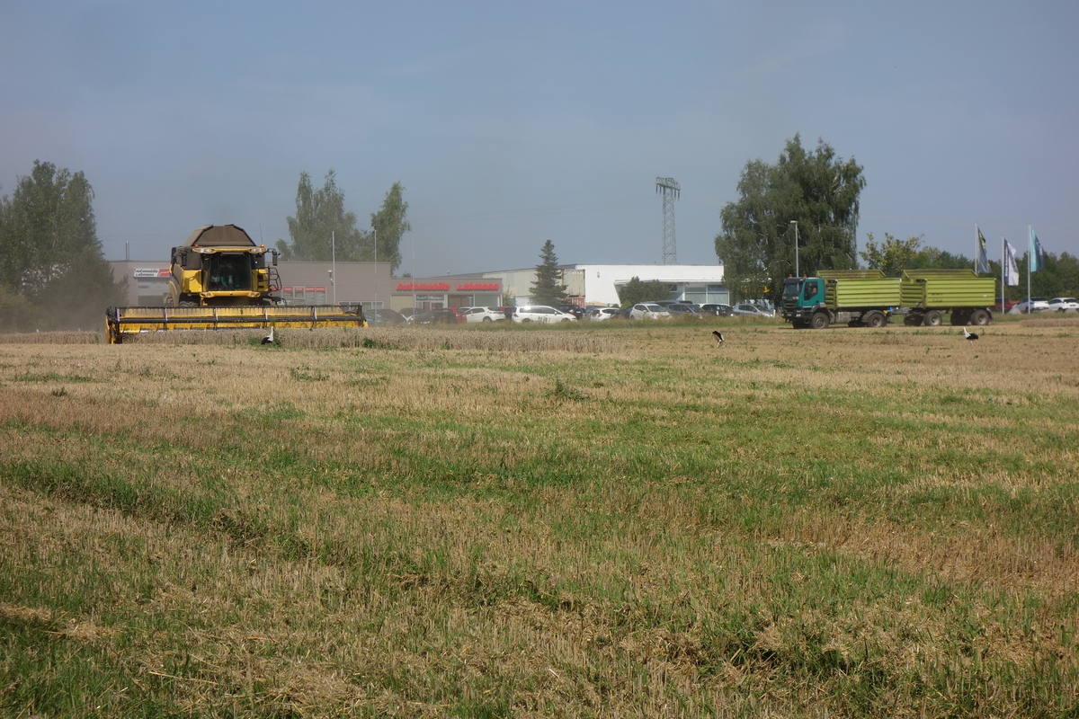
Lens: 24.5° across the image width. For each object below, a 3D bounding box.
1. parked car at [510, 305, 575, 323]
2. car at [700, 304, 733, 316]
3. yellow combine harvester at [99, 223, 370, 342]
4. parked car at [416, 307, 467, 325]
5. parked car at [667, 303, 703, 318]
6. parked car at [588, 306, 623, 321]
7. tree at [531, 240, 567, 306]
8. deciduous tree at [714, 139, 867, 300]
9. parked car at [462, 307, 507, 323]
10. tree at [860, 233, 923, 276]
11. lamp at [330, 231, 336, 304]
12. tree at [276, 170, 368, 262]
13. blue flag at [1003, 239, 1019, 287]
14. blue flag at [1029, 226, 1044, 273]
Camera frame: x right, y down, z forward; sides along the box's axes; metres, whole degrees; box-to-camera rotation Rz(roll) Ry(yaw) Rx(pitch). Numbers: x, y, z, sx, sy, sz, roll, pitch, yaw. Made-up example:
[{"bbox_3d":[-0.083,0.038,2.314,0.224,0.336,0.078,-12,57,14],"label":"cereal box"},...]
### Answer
[{"bbox_3d":[0.367,-3.061,179.000,4.760,1.550,1.800,-1,1,-13],"label":"parked car"},{"bbox_3d":[13.204,-3.376,187.000,1.780,1.520,4.100,-2,2,-40],"label":"car"},{"bbox_3d":[-12.200,-2.950,95.400,9.600,4.700,10.300,-1,1,-13],"label":"yellow combine harvester"},{"bbox_3d":[-7.062,-2.901,177.000,4.200,1.470,1.760,-2,2,-38],"label":"parked car"},{"bbox_3d":[12.398,-3.839,206.000,1.790,1.540,4.250,-1,2,-41],"label":"parked car"},{"bbox_3d":[6.164,-3.421,203.000,4.150,1.480,1.750,-1,2,-37],"label":"parked car"},{"bbox_3d":[0.859,-6.823,216.000,3.150,7.200,3.150,0,1,0],"label":"tree"},{"bbox_3d":[23.146,-11.894,232.000,13.900,17.000,13.000,-1,1,0],"label":"deciduous tree"},{"bbox_3d":[-4.770,-3.548,203.000,4.250,1.460,1.770,1,2,39],"label":"parked car"},{"bbox_3d":[31.802,-7.546,225.000,5.700,7.700,5.500,-1,1,0],"label":"tree"},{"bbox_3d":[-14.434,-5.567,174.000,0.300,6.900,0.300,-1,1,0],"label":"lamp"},{"bbox_3d":[-24.982,-13.188,285.000,10.500,17.200,9.800,0,1,0],"label":"tree"},{"bbox_3d":[40.572,-8.316,214.000,1.280,4.000,0.300,0,1,6],"label":"blue flag"},{"bbox_3d":[42.938,-9.470,215.000,1.250,3.950,0.400,0,1,11],"label":"blue flag"}]

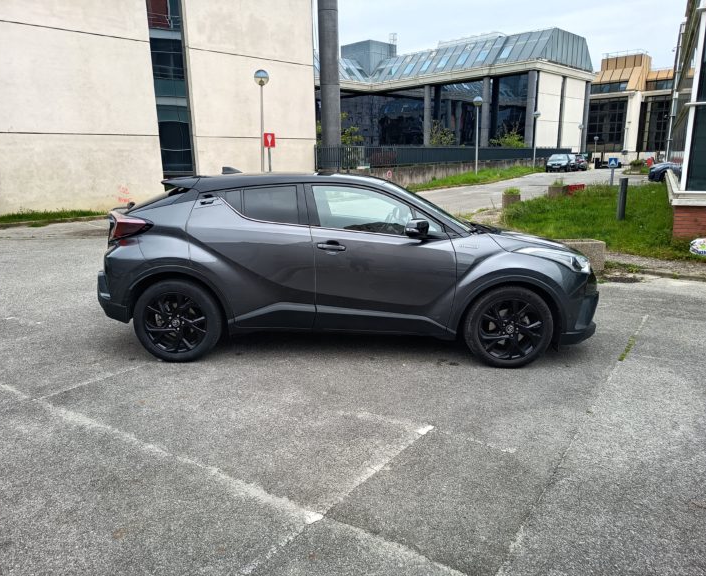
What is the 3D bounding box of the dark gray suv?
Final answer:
[{"bbox_3d":[0.020,-0.335,4.940,4.370,1.560,1.860,0,14,2],"label":"dark gray suv"}]

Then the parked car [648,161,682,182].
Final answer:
[{"bbox_3d":[16.231,-5.527,24.887,4.300,1.530,1.820,4,15,19],"label":"parked car"}]

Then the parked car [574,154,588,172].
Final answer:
[{"bbox_3d":[21.243,-11.853,50.500,1.750,1.480,4.200,7,16,29],"label":"parked car"}]

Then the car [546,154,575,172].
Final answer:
[{"bbox_3d":[17.457,-10.449,44.800,1.720,1.450,4.200,7,16,29],"label":"car"}]

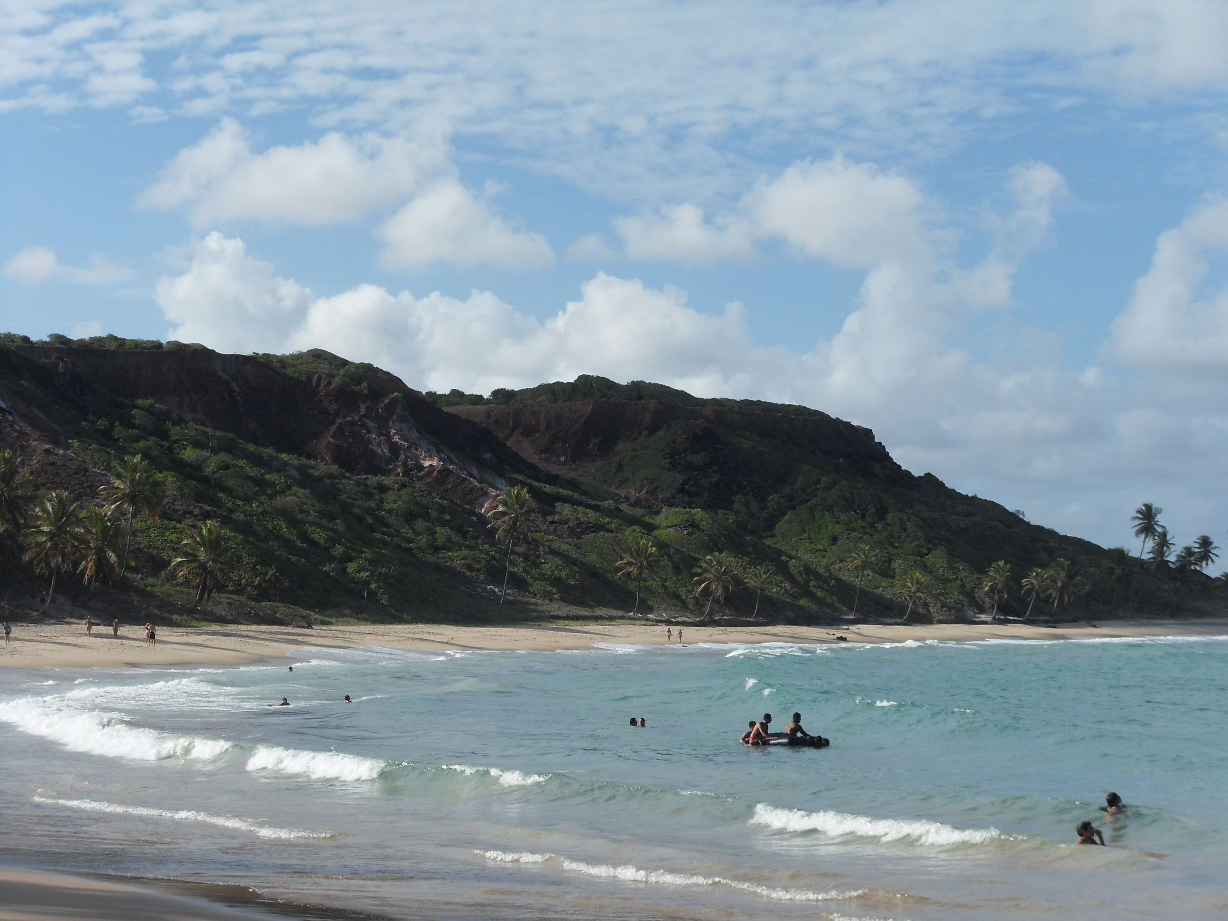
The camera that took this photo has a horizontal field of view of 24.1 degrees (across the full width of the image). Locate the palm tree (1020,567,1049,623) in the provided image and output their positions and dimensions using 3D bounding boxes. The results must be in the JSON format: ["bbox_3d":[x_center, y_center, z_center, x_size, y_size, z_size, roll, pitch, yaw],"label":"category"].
[{"bbox_3d":[75.399,23.987,515.000,5.158,9.973,5.004,0,-3,0],"label":"palm tree"}]

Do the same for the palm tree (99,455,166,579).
[{"bbox_3d":[-54.472,6.402,325.000,7.490,14.000,7.490,0,-3,0],"label":"palm tree"}]

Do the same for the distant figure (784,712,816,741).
[{"bbox_3d":[4.458,6.427,69.000,0.650,0.820,0.480,3,-4,-40],"label":"distant figure"}]

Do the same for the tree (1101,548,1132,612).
[{"bbox_3d":[108.471,25.876,620.000,6.830,13.870,6.830,0,-3,0],"label":"tree"}]

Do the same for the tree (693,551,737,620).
[{"bbox_3d":[14.794,18.440,420.000,6.731,10.096,6.529,0,-3,0],"label":"tree"}]

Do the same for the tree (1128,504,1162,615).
[{"bbox_3d":[105.337,19.412,570.000,6.851,22.266,6.646,0,-3,0],"label":"tree"}]

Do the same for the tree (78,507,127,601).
[{"bbox_3d":[-53.081,9.800,298.000,5.170,9.950,5.170,0,-3,0],"label":"tree"}]

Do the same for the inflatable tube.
[{"bbox_3d":[3.944,6.435,66.000,2.010,0.280,1.600,0,-3,0],"label":"inflatable tube"}]

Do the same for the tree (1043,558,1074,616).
[{"bbox_3d":[89.757,25.368,580.000,6.200,11.430,6.200,0,-3,0],"label":"tree"}]

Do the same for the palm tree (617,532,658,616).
[{"bbox_3d":[3.406,16.602,425.000,6.100,12.350,6.100,0,-3,0],"label":"palm tree"}]

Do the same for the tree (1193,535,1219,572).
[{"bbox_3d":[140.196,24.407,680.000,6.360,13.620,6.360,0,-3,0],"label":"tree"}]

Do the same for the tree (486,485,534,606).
[{"bbox_3d":[-14.201,11.648,392.000,6.540,16.620,6.540,0,-3,0],"label":"tree"}]

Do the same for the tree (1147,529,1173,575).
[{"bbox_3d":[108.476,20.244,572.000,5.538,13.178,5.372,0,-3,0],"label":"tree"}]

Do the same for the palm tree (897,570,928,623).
[{"bbox_3d":[49.634,22.662,478.000,4.947,8.778,4.799,0,-3,0],"label":"palm tree"}]

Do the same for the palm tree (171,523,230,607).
[{"bbox_3d":[-39.573,9.962,275.000,5.784,8.263,5.611,0,-3,0],"label":"palm tree"}]

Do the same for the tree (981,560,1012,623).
[{"bbox_3d":[67.191,22.931,505.000,5.395,10.960,5.234,0,-3,0],"label":"tree"}]

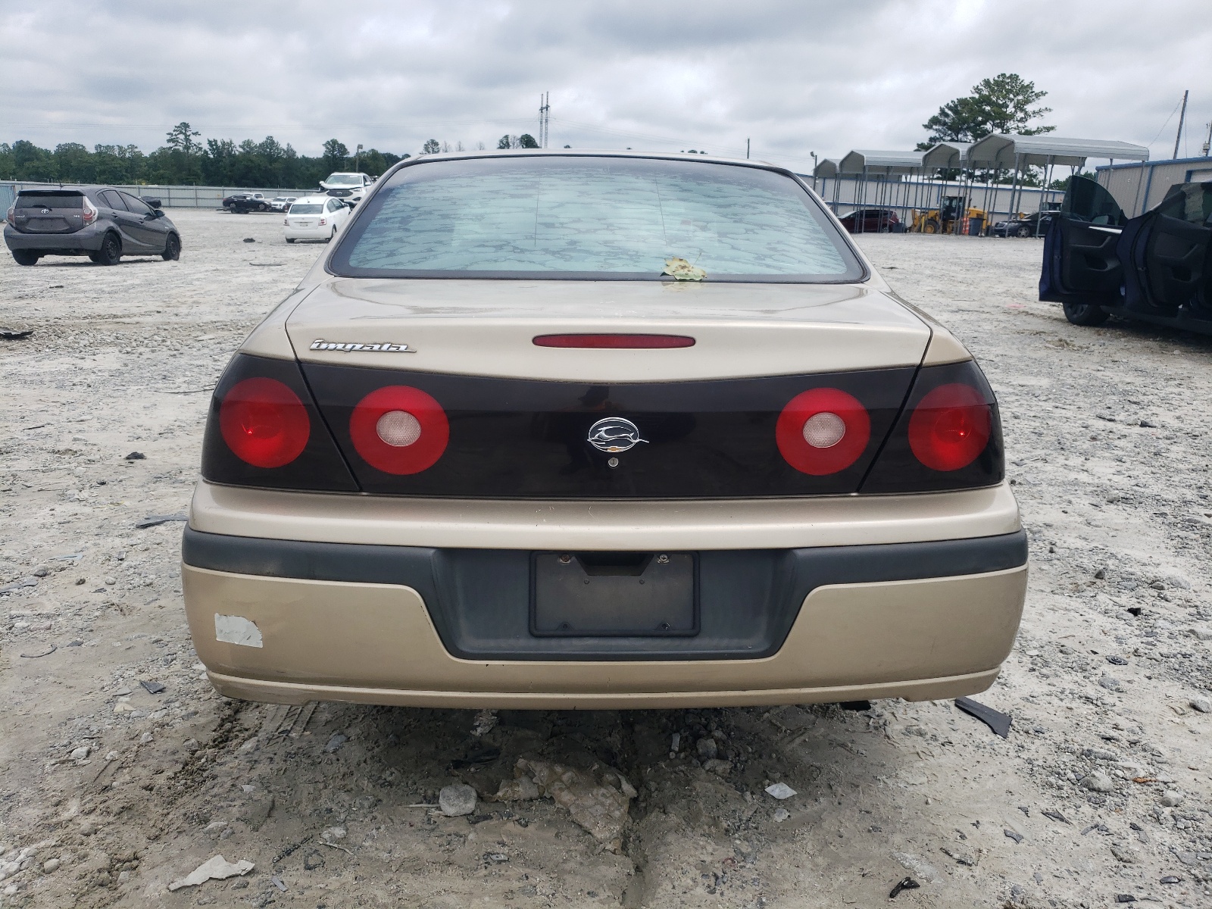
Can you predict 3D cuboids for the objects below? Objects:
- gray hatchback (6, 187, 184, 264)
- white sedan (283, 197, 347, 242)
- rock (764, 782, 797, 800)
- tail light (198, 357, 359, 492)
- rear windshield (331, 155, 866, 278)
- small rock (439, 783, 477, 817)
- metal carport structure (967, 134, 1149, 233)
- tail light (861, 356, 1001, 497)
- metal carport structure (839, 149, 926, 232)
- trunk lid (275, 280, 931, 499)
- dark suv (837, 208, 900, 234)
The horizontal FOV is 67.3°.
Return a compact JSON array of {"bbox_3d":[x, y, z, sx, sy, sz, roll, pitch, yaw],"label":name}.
[{"bbox_3d":[-9.840,-4.490,17.780,1.695,1.450,3.995,0,15,-1],"label":"gray hatchback"},{"bbox_3d":[-10.950,-8.830,34.300,1.770,1.500,4.500,-1,18,-4],"label":"white sedan"},{"bbox_3d":[0.363,0.700,1.898,0.067,0.025,0.045,1,15,0],"label":"rock"},{"bbox_3d":[-0.655,-0.062,1.800,0.400,0.250,0.230,2,15,5],"label":"tail light"},{"bbox_3d":[-0.028,-0.634,2.388,1.320,0.140,0.710,-1,42,-3],"label":"rear windshield"},{"bbox_3d":[-0.293,0.693,1.820,0.077,0.052,0.065,1,15,0],"label":"small rock"},{"bbox_3d":[25.400,-15.300,52.200,7.300,5.600,6.900,2,15,0],"label":"metal carport structure"},{"bbox_3d":[0.675,-0.064,1.875,0.390,0.250,0.230,-3,15,-12],"label":"tail light"},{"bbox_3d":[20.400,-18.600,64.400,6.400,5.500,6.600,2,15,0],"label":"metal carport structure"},{"bbox_3d":[0.000,-0.176,1.970,1.320,0.390,0.620,-1,15,-3],"label":"trunk lid"},{"bbox_3d":[18.200,-16.400,64.300,4.800,1.720,1.880,-1,15,-5],"label":"dark suv"}]

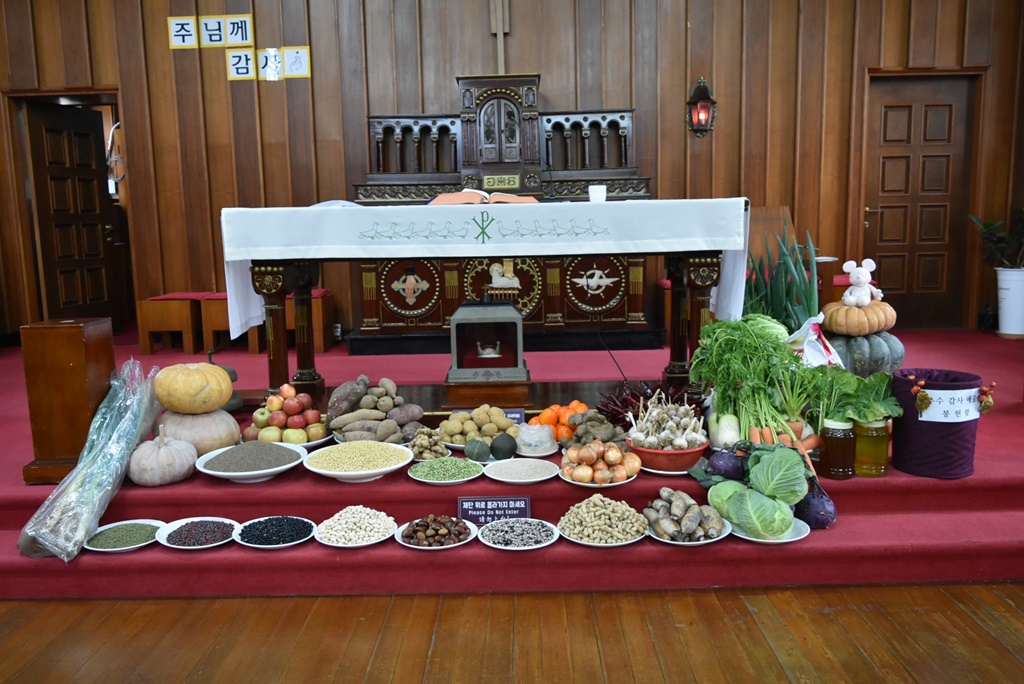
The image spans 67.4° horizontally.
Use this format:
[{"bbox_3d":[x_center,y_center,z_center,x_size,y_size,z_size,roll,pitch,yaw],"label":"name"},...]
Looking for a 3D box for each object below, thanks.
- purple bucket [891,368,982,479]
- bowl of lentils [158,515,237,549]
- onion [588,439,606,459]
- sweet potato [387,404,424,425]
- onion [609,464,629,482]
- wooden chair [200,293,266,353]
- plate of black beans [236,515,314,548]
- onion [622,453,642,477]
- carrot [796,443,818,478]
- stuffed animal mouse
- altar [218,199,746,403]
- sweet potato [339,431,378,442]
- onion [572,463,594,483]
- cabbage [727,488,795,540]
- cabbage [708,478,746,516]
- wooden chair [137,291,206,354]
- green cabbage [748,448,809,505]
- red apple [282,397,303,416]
[{"bbox_3d":[1.515,0.288,2.758,0.282,0.330,0.285,1,8,13],"label":"purple bucket"},{"bbox_3d":[-1.019,0.627,2.475,0.268,0.040,0.268,-1,8,1],"label":"bowl of lentils"},{"bbox_3d":[0.300,0.377,2.708,0.068,0.066,0.068,-1,8,1],"label":"onion"},{"bbox_3d":[-0.453,0.305,3.281,0.150,0.078,0.082,-2,8,-7],"label":"sweet potato"},{"bbox_3d":[0.353,0.433,2.533,0.066,0.064,0.066,-1,8,0],"label":"onion"},{"bbox_3d":[-2.133,-0.160,6.022,0.421,0.460,0.356,-1,8,1],"label":"wooden chair"},{"bbox_3d":[-0.758,0.608,2.458,0.263,0.050,0.263,-1,8,0],"label":"plate of black beans"},{"bbox_3d":[0.402,0.414,2.595,0.078,0.080,0.078,-1,8,0],"label":"onion"},{"bbox_3d":[1.042,0.419,2.705,0.032,0.032,0.161,-18,49,3],"label":"carrot"},{"bbox_3d":[1.786,-0.304,3.927,0.215,0.235,0.170,4,9,30],"label":"stuffed animal mouse"},{"bbox_3d":[-0.112,-0.150,3.655,2.199,0.973,0.713,-1,8,1],"label":"altar"},{"bbox_3d":[-0.632,0.398,3.165,0.175,0.062,0.064,-1,8,1],"label":"sweet potato"},{"bbox_3d":[0.248,0.457,2.669,0.068,0.064,0.067,-1,8,1],"label":"onion"},{"bbox_3d":[0.782,0.542,2.420,0.205,0.140,0.180,-1,8,1],"label":"cabbage"},{"bbox_3d":[0.695,0.512,2.420,0.165,0.145,0.165,-1,8,0],"label":"cabbage"},{"bbox_3d":[-2.690,-0.155,6.166,0.405,0.440,0.410,-1,8,0],"label":"wooden chair"},{"bbox_3d":[0.883,0.446,2.547,0.180,0.165,0.160,-1,8,1],"label":"green cabbage"},{"bbox_3d":[-0.927,0.273,3.251,0.078,0.075,0.078,-1,8,1],"label":"red apple"}]

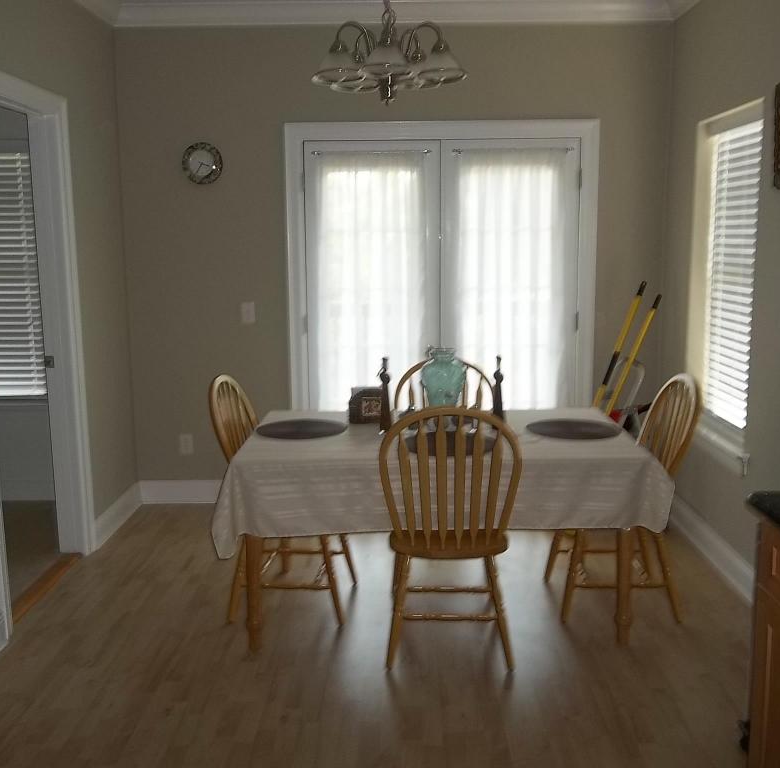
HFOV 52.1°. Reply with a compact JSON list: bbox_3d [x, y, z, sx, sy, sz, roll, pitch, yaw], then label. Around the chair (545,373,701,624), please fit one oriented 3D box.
[{"bbox_3d":[0.943,0.441,3.330,0.540,0.970,0.475,-1,10,-2],"label":"chair"}]

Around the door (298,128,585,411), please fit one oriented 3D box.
[{"bbox_3d":[0.290,-0.340,4.536,1.550,2.100,0.090,0,10,1],"label":"door"}]

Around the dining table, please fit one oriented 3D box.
[{"bbox_3d":[0.188,0.568,3.245,1.530,0.760,0.910,0,10,0],"label":"dining table"}]

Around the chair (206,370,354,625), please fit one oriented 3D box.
[{"bbox_3d":[-0.432,0.448,3.338,0.540,0.970,0.475,1,10,5],"label":"chair"}]

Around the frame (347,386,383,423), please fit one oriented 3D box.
[{"bbox_3d":[-0.095,0.088,3.357,0.150,0.150,0.060,-1,10,-4],"label":"frame"}]

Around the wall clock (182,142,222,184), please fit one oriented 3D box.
[{"bbox_3d":[-1.024,-1.205,4.365,0.228,0.228,0.040,0,10,1],"label":"wall clock"}]

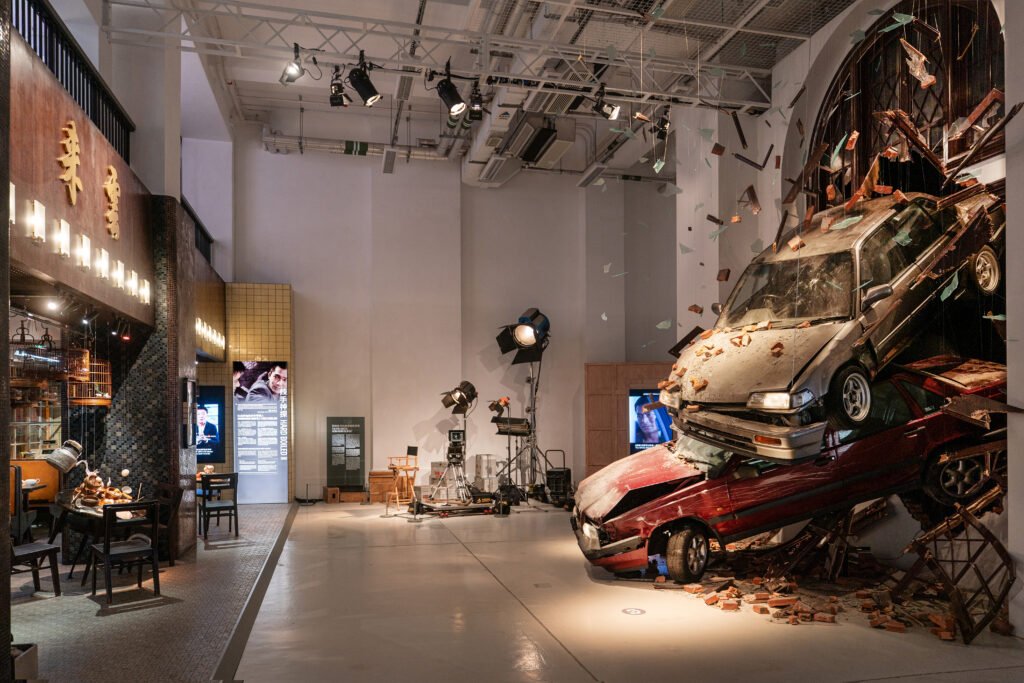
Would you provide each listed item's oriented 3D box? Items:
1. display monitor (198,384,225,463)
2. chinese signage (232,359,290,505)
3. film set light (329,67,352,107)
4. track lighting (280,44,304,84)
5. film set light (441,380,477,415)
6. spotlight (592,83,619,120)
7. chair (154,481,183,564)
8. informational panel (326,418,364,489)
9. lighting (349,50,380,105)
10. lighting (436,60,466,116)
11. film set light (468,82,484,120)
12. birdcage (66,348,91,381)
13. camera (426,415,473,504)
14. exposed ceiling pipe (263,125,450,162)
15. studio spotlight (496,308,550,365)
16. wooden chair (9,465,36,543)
[{"bbox_3d":[-5.496,1.485,12.650,0.760,1.375,0.080,0,-3,-14],"label":"display monitor"},{"bbox_3d":[-4.509,1.622,12.750,0.940,2.540,0.080,1,-4,-14],"label":"chinese signage"},{"bbox_3d":[-1.977,-2.911,8.150,0.220,0.380,0.240,-1,32,12],"label":"film set light"},{"bbox_3d":[-2.449,-3.066,7.900,0.230,0.330,0.320,-3,-49,48],"label":"track lighting"},{"bbox_3d":[-0.915,0.985,12.400,0.540,0.460,0.450,-34,15,-30],"label":"film set light"},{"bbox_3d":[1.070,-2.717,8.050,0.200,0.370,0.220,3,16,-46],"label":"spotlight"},{"bbox_3d":[-3.870,1.960,7.530,0.460,0.830,0.500,-2,-3,34],"label":"chair"},{"bbox_3d":[-3.174,2.180,13.600,0.720,1.480,0.060,1,-3,-14],"label":"informational panel"},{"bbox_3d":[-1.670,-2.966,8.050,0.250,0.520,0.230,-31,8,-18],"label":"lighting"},{"bbox_3d":[-0.700,-2.953,8.300,0.300,0.520,0.270,-28,-9,10],"label":"lighting"},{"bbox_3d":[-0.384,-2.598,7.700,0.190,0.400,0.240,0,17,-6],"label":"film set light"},{"bbox_3d":[-4.256,0.230,6.950,0.250,0.340,0.250,1,-3,-23],"label":"birdcage"},{"bbox_3d":[-1.000,2.049,11.750,0.680,1.220,0.700,0,-3,-3],"label":"camera"},{"bbox_3d":[-2.900,-3.700,13.400,3.500,0.280,0.320,1,-3,-14],"label":"exposed ceiling pipe"},{"bbox_3d":[0.228,-0.091,13.000,0.800,0.750,0.750,-2,26,35],"label":"studio spotlight"},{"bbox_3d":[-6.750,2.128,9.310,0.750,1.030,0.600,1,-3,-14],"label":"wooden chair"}]

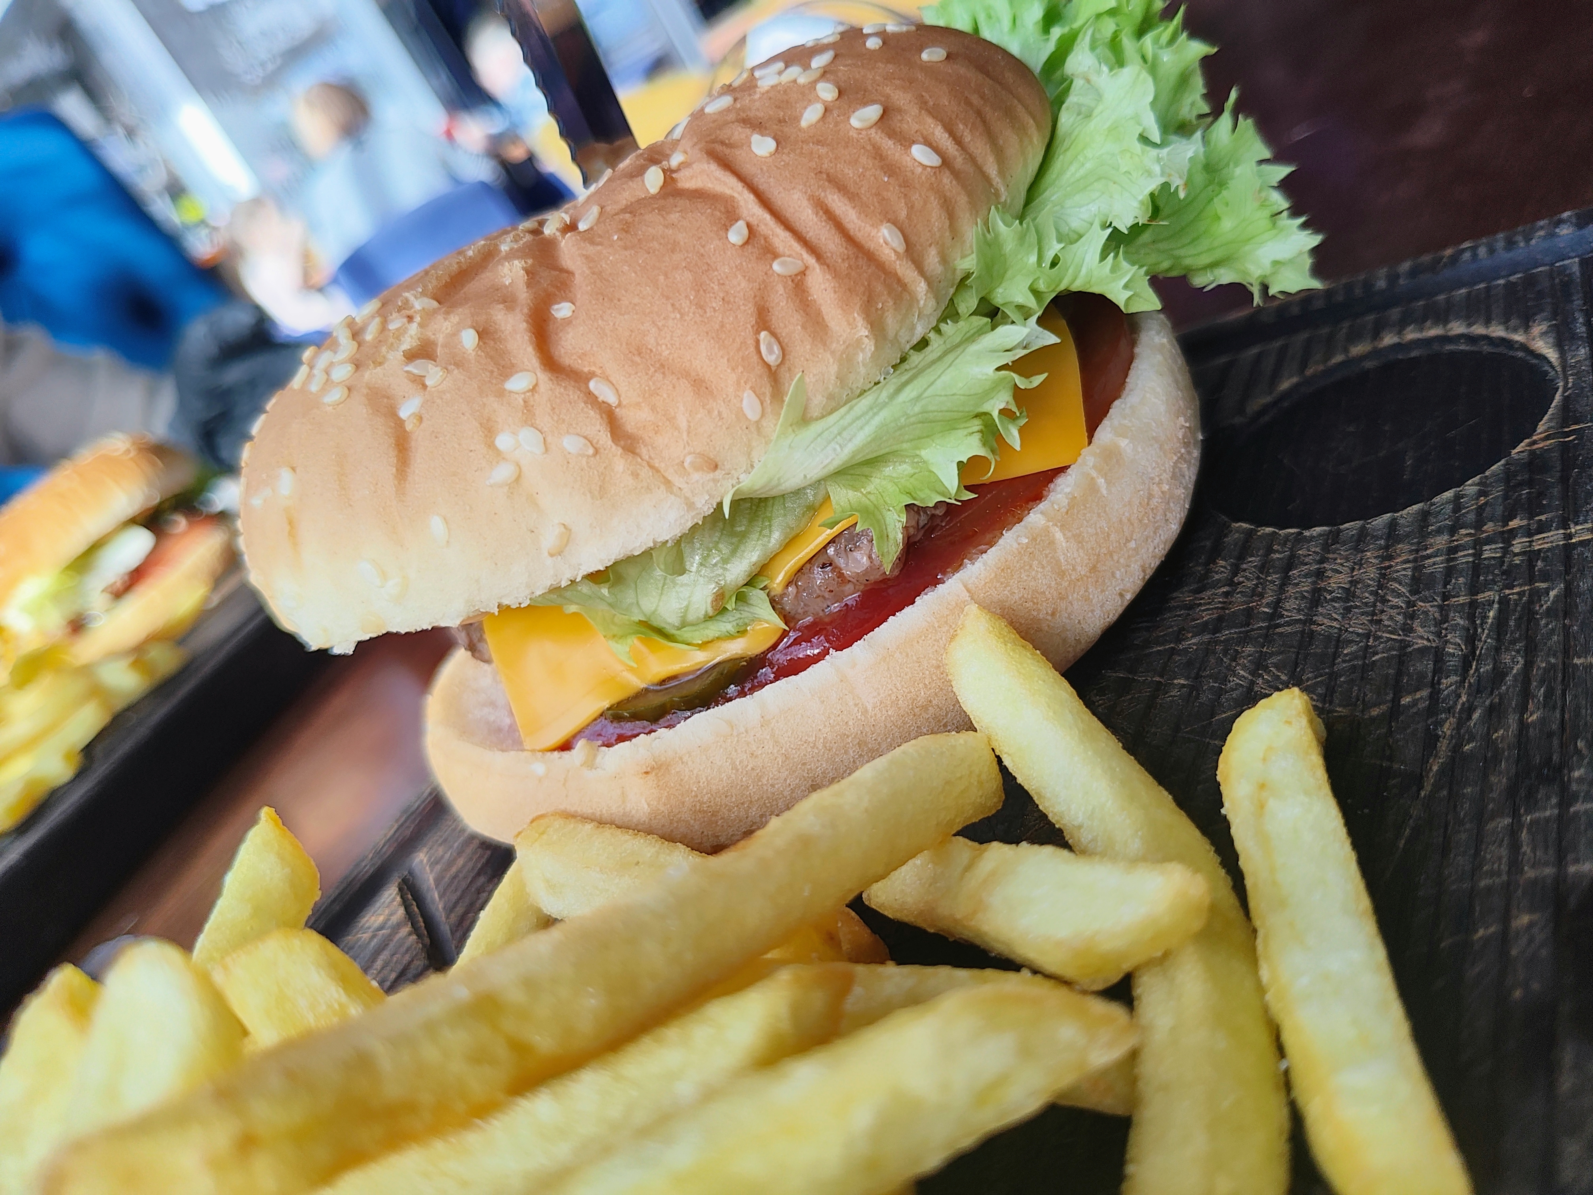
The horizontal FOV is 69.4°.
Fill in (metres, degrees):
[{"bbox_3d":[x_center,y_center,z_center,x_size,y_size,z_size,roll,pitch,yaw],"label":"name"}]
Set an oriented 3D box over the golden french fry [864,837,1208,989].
[{"bbox_3d":[0.019,0.026,0.100,0.009,0.007,0.034,-47,21,-27],"label":"golden french fry"}]

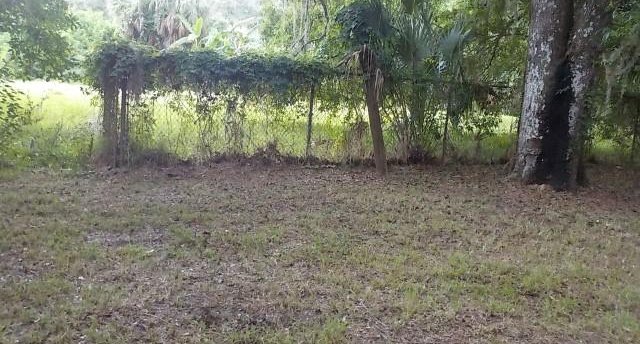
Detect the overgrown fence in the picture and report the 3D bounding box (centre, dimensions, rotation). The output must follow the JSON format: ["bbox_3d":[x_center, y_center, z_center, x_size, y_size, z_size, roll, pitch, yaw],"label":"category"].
[{"bbox_3d":[0.080,-1.240,11.250,8.800,2.080,0.750,0,10,-18],"label":"overgrown fence"}]

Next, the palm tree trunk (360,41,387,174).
[{"bbox_3d":[0.950,-1.150,10.250,0.350,2.380,0.340,-7,9,0],"label":"palm tree trunk"}]

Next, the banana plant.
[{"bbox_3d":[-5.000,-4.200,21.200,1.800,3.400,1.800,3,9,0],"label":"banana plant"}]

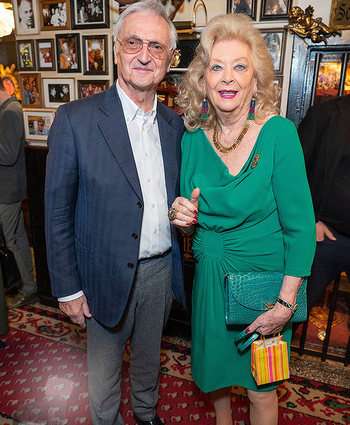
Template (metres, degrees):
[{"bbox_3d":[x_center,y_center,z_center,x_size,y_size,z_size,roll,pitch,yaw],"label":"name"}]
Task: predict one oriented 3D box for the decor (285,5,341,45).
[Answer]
[{"bbox_3d":[0.653,-0.893,1.663,0.252,0.173,0.110,5,15,15],"label":"decor"}]

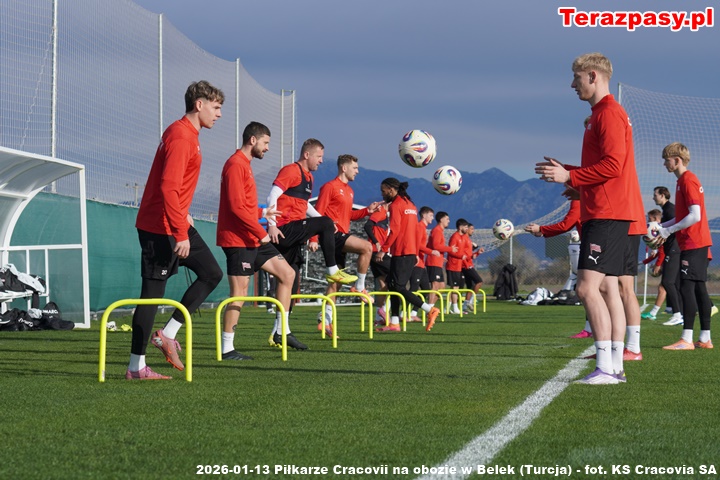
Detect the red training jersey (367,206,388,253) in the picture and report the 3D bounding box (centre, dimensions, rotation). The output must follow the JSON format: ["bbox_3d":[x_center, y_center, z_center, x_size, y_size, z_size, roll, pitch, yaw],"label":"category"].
[{"bbox_3d":[0.330,-0.151,28.900,0.340,0.680,0.500,-1,-2,38],"label":"red training jersey"}]

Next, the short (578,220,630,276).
[{"bbox_3d":[1.374,0.036,11.800,0.280,0.345,0.380,0,-1,9],"label":"short"}]

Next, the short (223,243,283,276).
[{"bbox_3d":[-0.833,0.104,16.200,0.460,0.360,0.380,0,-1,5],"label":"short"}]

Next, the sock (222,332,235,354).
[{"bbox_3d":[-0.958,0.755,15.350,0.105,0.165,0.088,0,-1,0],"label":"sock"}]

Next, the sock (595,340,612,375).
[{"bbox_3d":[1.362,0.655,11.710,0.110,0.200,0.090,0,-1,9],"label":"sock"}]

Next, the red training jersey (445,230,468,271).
[{"bbox_3d":[1.843,0.221,40.400,0.380,0.750,0.500,-1,-1,32],"label":"red training jersey"}]

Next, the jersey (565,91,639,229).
[{"bbox_3d":[1.368,-0.455,11.800,0.400,0.720,0.530,0,-1,9],"label":"jersey"}]

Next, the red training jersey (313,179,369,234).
[{"bbox_3d":[-0.205,-0.342,22.100,0.480,0.680,0.520,-1,-1,28],"label":"red training jersey"}]

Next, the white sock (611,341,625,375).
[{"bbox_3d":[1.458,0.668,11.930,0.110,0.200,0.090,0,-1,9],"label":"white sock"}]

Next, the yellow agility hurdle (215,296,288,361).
[{"bbox_3d":[-0.781,0.643,15.150,0.511,0.466,0.037,0,-1,-1],"label":"yellow agility hurdle"}]

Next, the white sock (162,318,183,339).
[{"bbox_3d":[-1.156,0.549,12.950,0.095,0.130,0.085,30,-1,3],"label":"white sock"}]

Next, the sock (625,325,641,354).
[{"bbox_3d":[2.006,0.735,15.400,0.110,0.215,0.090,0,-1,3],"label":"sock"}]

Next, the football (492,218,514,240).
[{"bbox_3d":[1.485,-0.106,21.700,0.220,0.220,0.220,0,-1,0],"label":"football"}]

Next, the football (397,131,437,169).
[{"bbox_3d":[0.336,-0.527,12.220,0.220,0.220,0.220,0,-1,0],"label":"football"}]

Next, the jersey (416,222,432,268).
[{"bbox_3d":[0.958,0.078,32.800,0.370,0.740,0.500,0,-1,10],"label":"jersey"}]

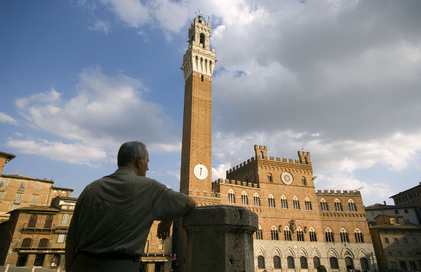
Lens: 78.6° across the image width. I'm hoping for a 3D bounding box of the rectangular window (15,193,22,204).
[{"bbox_3d":[-51.931,17.154,69.737,1.070,2.668,0.300,18,-28,-36],"label":"rectangular window"}]

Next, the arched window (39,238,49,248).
[{"bbox_3d":[-32.332,20.853,49.888,1.435,1.790,0.300,7,-24,-16],"label":"arched window"}]

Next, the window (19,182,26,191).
[{"bbox_3d":[-52.094,14.150,71.505,1.072,2.330,0.300,18,-28,-36],"label":"window"}]

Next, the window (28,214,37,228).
[{"bbox_3d":[-34.542,16.714,50.087,1.170,2.385,0.300,7,-24,-16],"label":"window"}]

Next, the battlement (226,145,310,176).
[{"bbox_3d":[22.533,11.842,102.552,23.600,5.700,24.300,9,-24,-20],"label":"battlement"}]

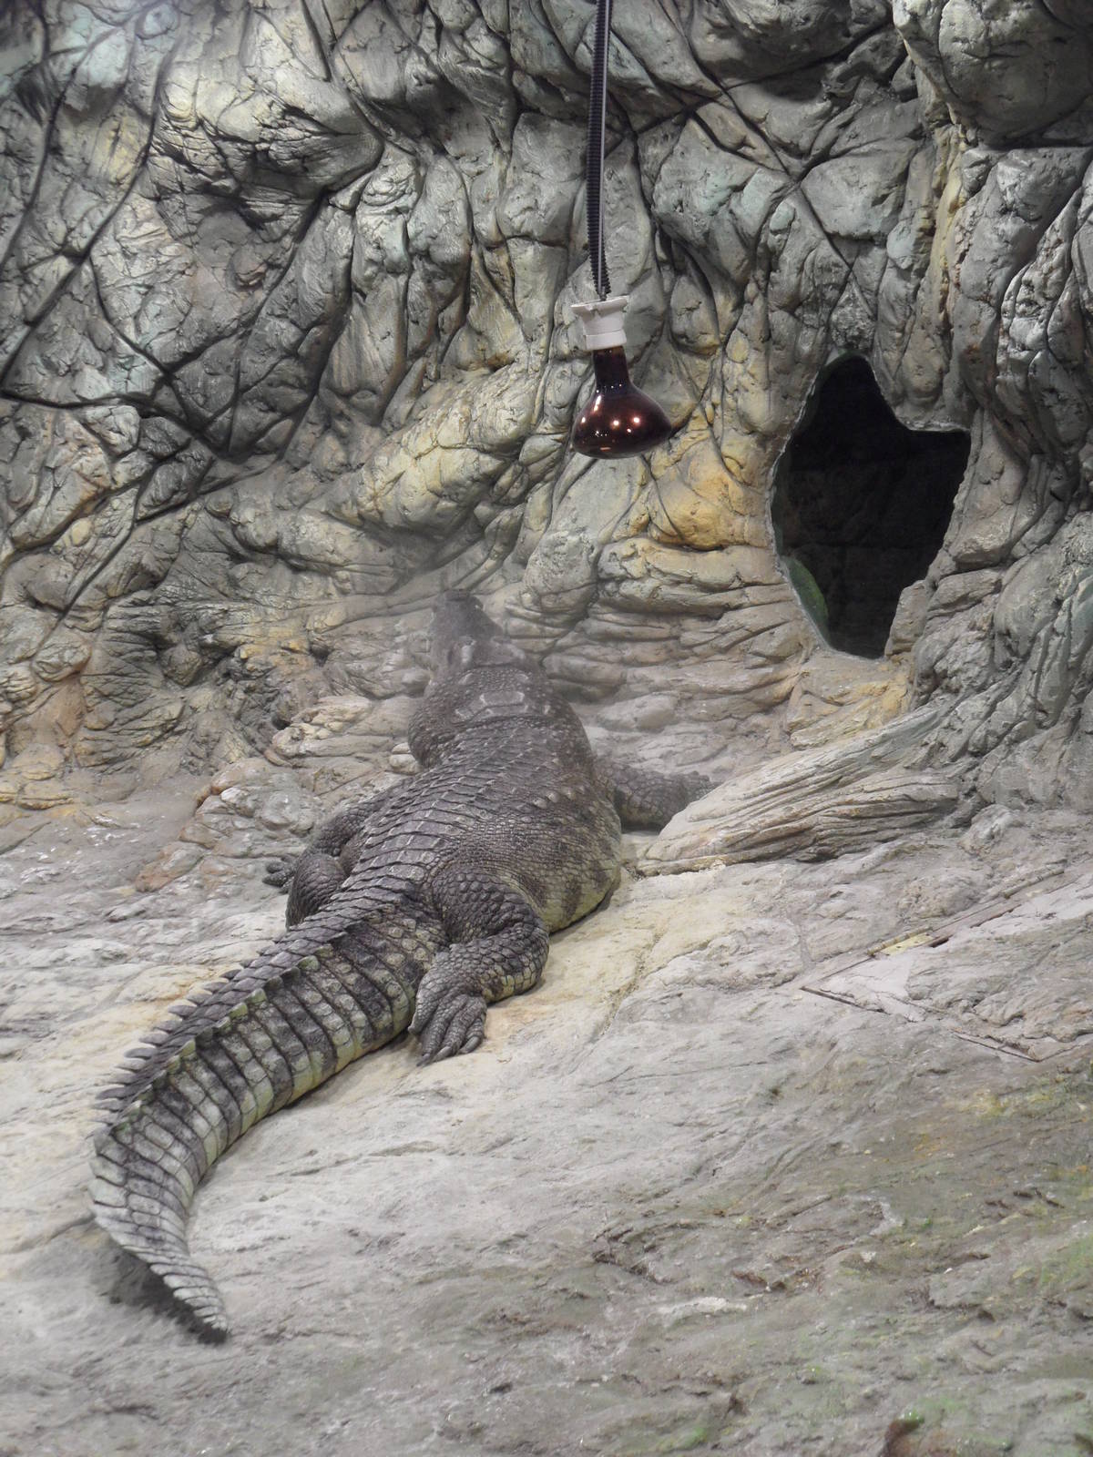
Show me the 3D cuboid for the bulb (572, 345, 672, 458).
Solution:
[{"bbox_3d":[0.086,-0.410,3.140,0.125,0.152,0.125,-9,12,3],"label":"bulb"}]

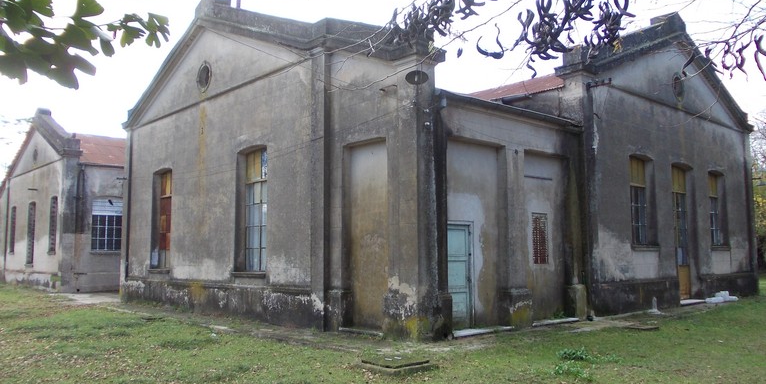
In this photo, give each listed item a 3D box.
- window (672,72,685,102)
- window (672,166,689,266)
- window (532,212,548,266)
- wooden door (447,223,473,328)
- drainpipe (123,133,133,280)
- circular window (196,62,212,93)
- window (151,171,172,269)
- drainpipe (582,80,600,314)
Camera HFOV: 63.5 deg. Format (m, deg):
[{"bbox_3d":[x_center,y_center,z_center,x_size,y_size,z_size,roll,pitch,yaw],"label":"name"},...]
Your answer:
[{"bbox_3d":[9.388,-3.330,19.726,0.940,0.950,0.150,5,-8,-42],"label":"window"},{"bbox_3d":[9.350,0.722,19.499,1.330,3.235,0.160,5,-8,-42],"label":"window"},{"bbox_3d":[3.676,1.085,14.426,0.621,1.217,0.110,5,-8,-42],"label":"window"},{"bbox_3d":[1.530,1.662,12.422,0.880,2.113,0.100,5,-8,-42],"label":"wooden door"},{"bbox_3d":[-9.050,0.487,21.960,0.140,5.400,0.150,5,-8,-42],"label":"drainpipe"},{"bbox_3d":[-5.192,-3.351,18.136,0.150,0.940,0.950,5,-8,-42],"label":"circular window"},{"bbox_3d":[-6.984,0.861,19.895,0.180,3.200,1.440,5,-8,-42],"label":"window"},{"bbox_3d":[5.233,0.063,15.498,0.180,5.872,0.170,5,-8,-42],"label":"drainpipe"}]

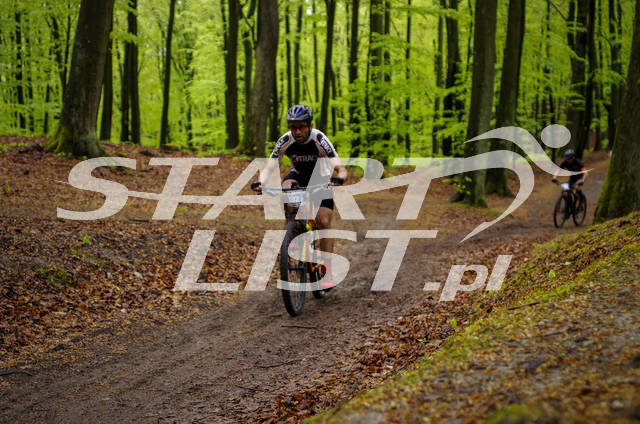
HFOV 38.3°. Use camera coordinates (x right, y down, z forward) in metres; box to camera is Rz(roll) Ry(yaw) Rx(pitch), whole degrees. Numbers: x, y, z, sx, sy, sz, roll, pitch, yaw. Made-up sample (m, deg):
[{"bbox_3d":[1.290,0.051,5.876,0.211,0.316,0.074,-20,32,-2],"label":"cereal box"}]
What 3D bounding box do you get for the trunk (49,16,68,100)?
[{"bbox_3d":[-9.353,-5.347,33.000,0.700,3.300,0.400,0,2,-11],"label":"trunk"}]

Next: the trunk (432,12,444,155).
[{"bbox_3d":[3.725,-4.039,29.000,0.370,4.590,0.350,1,3,0],"label":"trunk"}]

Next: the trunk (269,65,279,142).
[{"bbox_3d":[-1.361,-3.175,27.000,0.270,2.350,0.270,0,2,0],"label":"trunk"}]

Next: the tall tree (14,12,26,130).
[{"bbox_3d":[-12.336,-5.766,38.000,0.300,4.900,0.300,0,2,-11],"label":"tall tree"}]

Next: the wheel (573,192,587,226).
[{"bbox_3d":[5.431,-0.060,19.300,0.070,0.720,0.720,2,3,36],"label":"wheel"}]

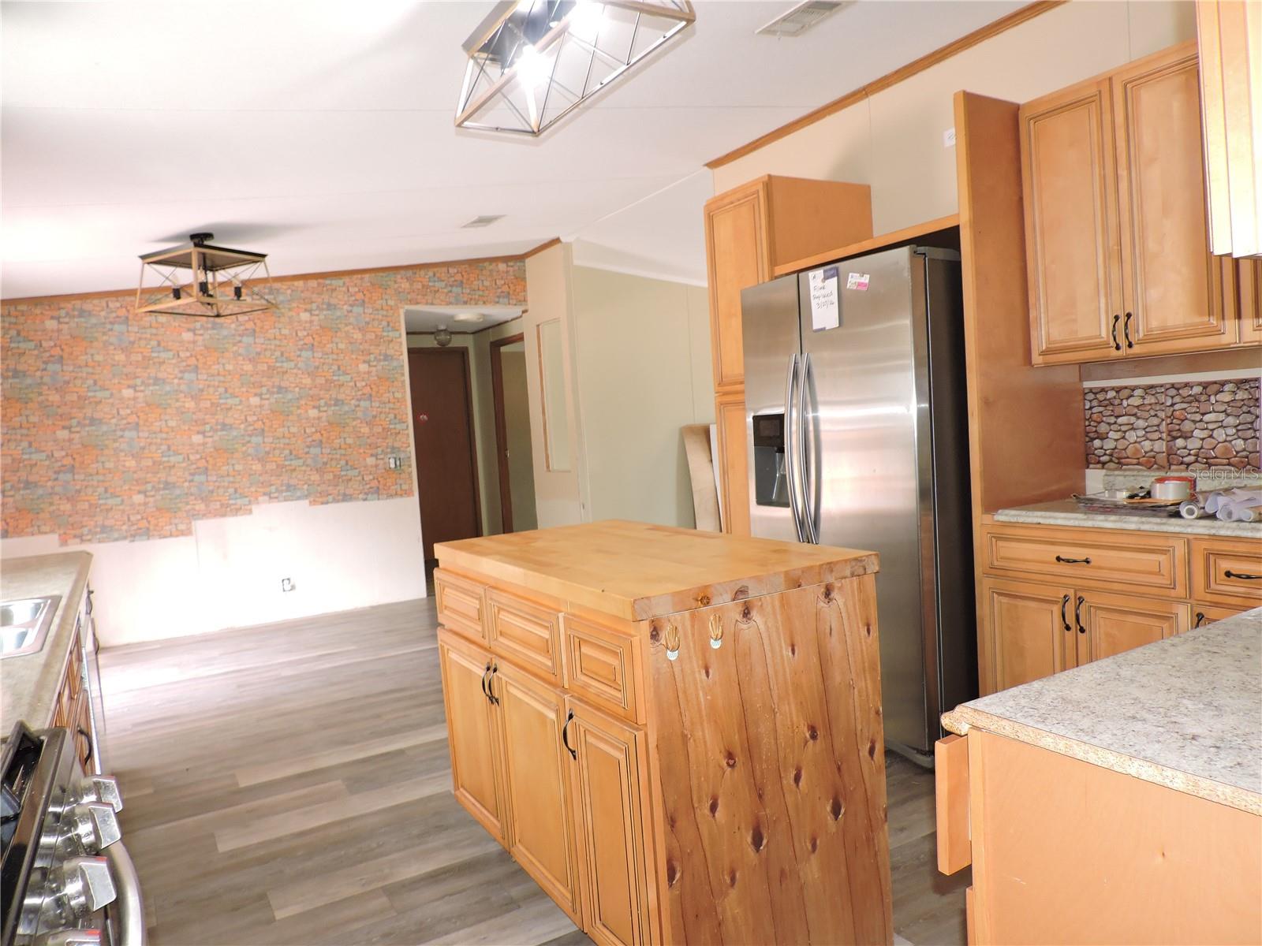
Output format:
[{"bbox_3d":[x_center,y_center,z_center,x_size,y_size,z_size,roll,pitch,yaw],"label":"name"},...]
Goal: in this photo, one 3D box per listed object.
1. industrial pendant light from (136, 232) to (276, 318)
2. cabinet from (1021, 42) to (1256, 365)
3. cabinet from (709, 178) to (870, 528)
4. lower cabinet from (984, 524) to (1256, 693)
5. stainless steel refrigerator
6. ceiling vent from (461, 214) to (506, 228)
[{"bbox_3d":[-2.264,-1.071,4.657,0.490,0.410,0.490,-2,4,28],"label":"industrial pendant light"},{"bbox_3d":[1.760,-0.863,2.935,0.345,0.926,0.738,-6,4,-32],"label":"cabinet"},{"bbox_3d":[0.818,-0.179,4.263,0.645,2.307,0.474,-6,4,-32],"label":"cabinet"},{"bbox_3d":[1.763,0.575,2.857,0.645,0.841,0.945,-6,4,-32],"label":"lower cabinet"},{"bbox_3d":[1.089,0.089,3.594,0.870,1.813,0.887,-6,4,-32],"label":"stainless steel refrigerator"},{"bbox_3d":[-0.946,-1.608,5.609,0.195,0.025,0.315,-14,7,-31],"label":"ceiling vent"}]

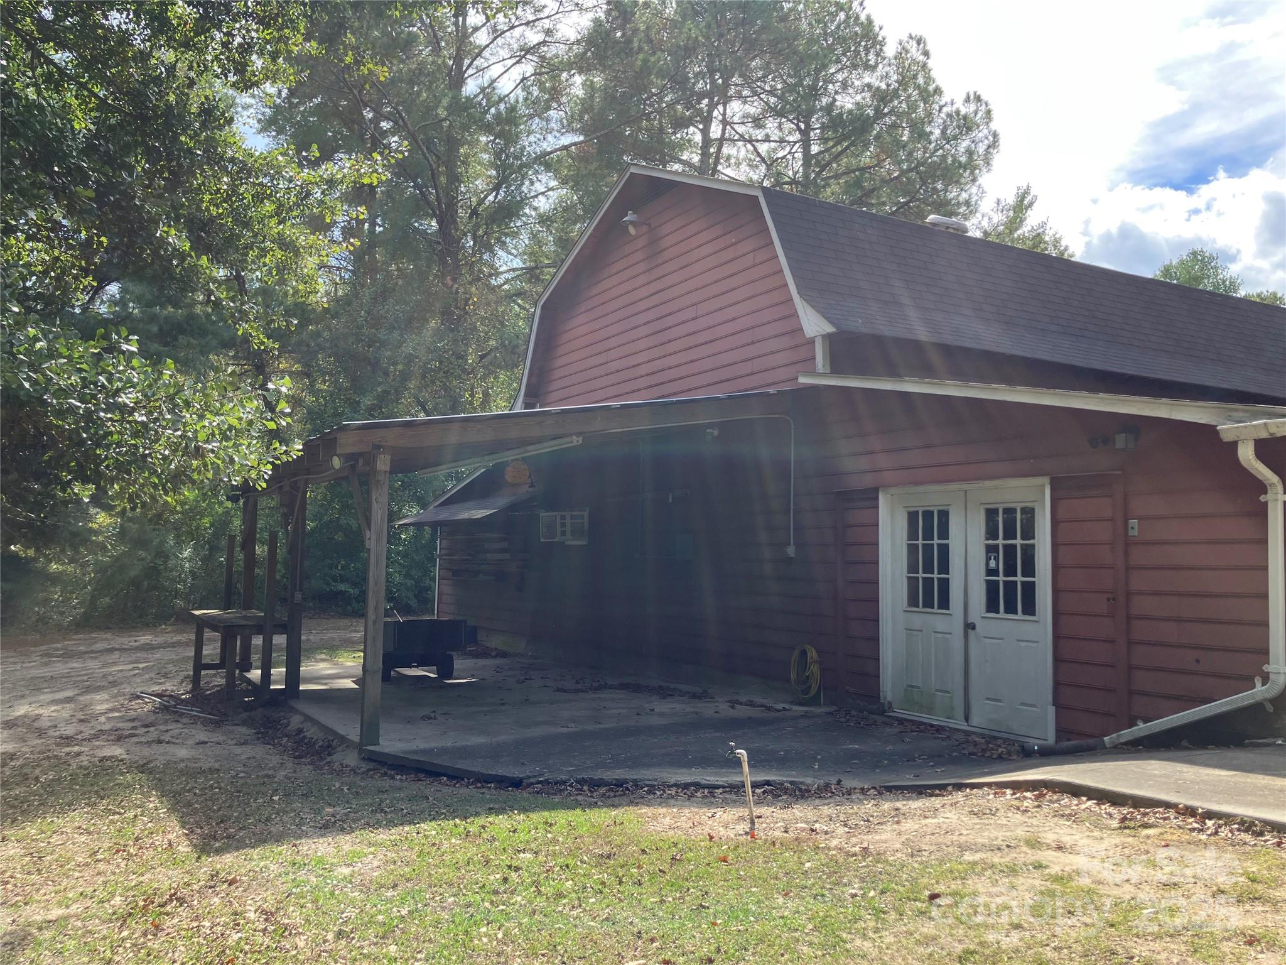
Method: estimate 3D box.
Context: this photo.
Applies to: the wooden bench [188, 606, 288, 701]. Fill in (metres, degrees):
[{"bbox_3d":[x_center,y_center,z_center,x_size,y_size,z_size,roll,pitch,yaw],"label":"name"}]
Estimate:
[{"bbox_3d":[-4.993,2.148,12.802,0.820,0.990,3.200,3,-5,-29],"label":"wooden bench"}]

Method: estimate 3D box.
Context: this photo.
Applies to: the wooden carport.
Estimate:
[{"bbox_3d":[-2.022,0.800,12.721,4.990,3.520,6.730,3,-5,-29],"label":"wooden carport"}]

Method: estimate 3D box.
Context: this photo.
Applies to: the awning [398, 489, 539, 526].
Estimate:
[{"bbox_3d":[-3.471,0.569,19.390,0.990,0.510,5.250,3,-5,-29],"label":"awning"}]

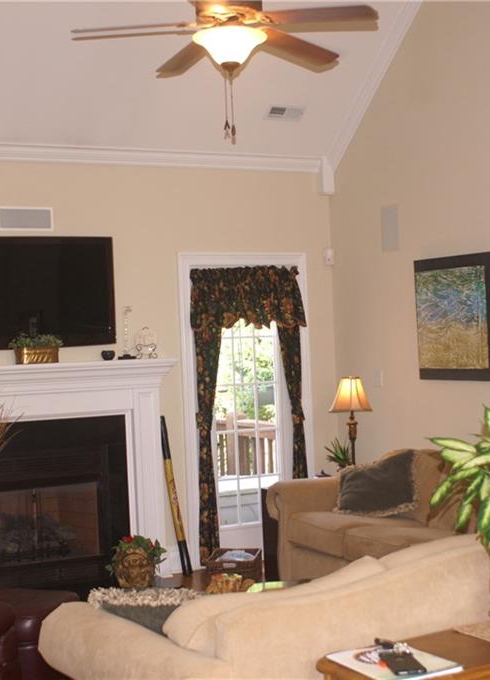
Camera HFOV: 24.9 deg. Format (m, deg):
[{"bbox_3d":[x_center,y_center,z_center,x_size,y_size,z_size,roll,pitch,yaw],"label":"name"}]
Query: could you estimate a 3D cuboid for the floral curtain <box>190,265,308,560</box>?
[{"bbox_3d":[0.048,0.484,7.540,0.840,1.960,0.120,-2,0,-26],"label":"floral curtain"}]

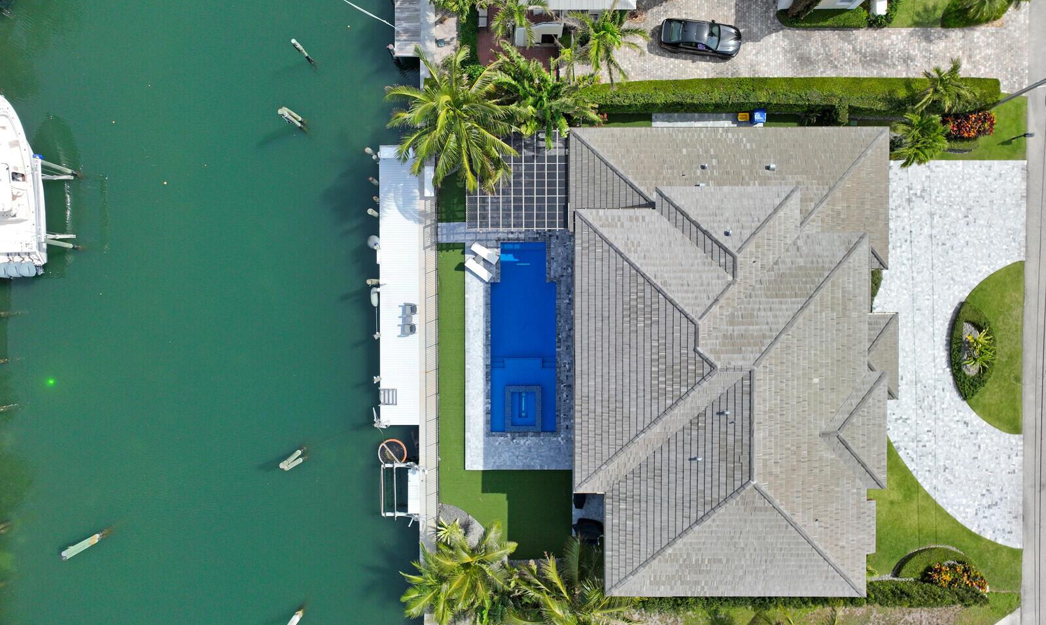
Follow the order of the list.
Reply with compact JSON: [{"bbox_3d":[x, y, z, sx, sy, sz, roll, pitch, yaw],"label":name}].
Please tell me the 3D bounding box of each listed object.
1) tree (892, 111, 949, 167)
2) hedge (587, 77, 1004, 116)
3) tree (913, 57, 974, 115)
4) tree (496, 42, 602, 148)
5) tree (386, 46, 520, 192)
[{"bbox_3d":[22.853,-9.993,42.418,3.310,3.300,3.230,0,91,0],"label":"tree"},{"bbox_3d":[15.340,-12.703,42.758,23.890,2.600,1.450,0,91,0],"label":"hedge"},{"bbox_3d":[23.979,-12.909,42.171,3.500,3.700,3.200,0,91,0],"label":"tree"},{"bbox_3d":[1.400,-12.007,41.323,5.790,5.600,5.640,0,91,0],"label":"tree"},{"bbox_3d":[-3.725,-10.402,40.567,7.160,7.200,7.800,0,91,0],"label":"tree"}]

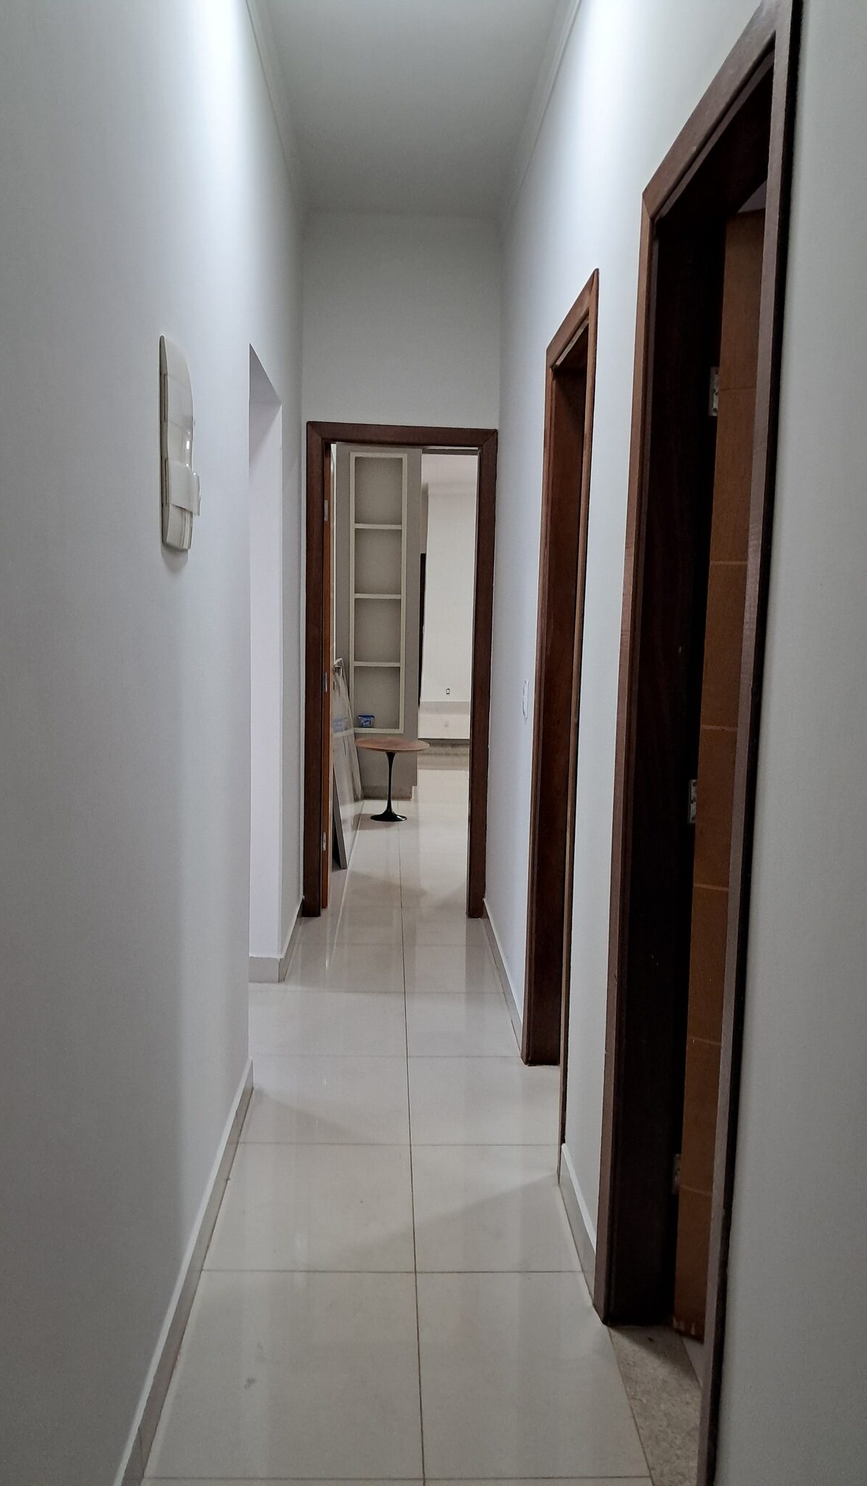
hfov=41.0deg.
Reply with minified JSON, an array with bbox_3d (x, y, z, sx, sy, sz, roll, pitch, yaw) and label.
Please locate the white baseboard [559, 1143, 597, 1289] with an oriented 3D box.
[{"bbox_3d":[0.331,1.077,2.632,0.015,0.110,0.480,1,7,-2],"label":"white baseboard"}]

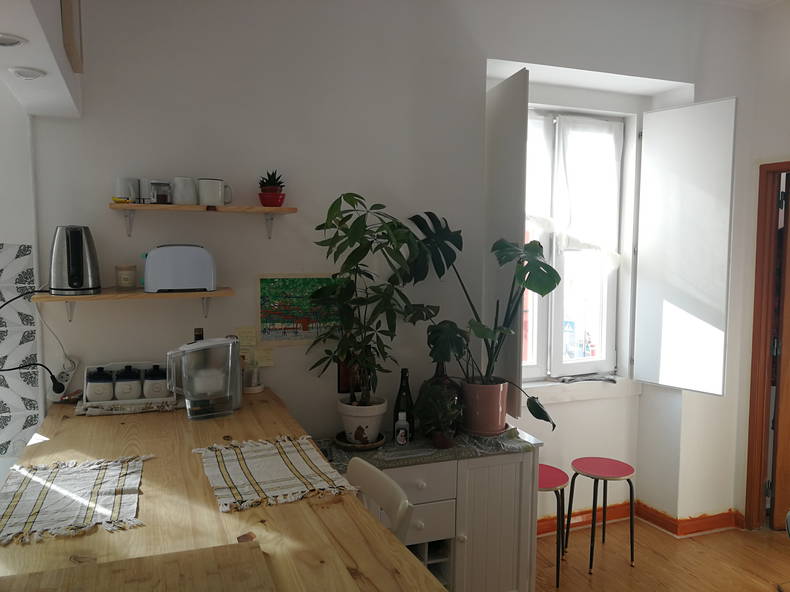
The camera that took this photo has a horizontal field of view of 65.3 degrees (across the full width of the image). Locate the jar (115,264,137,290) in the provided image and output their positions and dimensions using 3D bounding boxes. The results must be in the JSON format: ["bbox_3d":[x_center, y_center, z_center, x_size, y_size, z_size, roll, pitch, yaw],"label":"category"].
[{"bbox_3d":[-0.922,-0.059,2.113,0.066,0.090,0.066,-2,5,-22],"label":"jar"}]

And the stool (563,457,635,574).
[{"bbox_3d":[1.019,1.077,3.054,0.298,0.468,0.298,0,4,0],"label":"stool"}]

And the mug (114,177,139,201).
[{"bbox_3d":[-0.880,-0.344,2.031,0.082,0.094,0.105,-3,5,-36],"label":"mug"}]

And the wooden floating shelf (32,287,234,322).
[{"bbox_3d":[-0.861,0.039,2.095,0.600,0.109,0.222,-2,5,-22],"label":"wooden floating shelf"}]

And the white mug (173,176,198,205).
[{"bbox_3d":[-0.731,-0.364,2.149,0.091,0.099,0.091,-2,4,-22],"label":"white mug"}]

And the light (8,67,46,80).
[{"bbox_3d":[-0.948,-0.572,1.589,0.086,0.018,0.086,-2,5,-22],"label":"light"}]

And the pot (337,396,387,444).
[{"bbox_3d":[-0.125,0.481,2.373,0.189,0.160,0.189,0,4,0],"label":"pot"}]

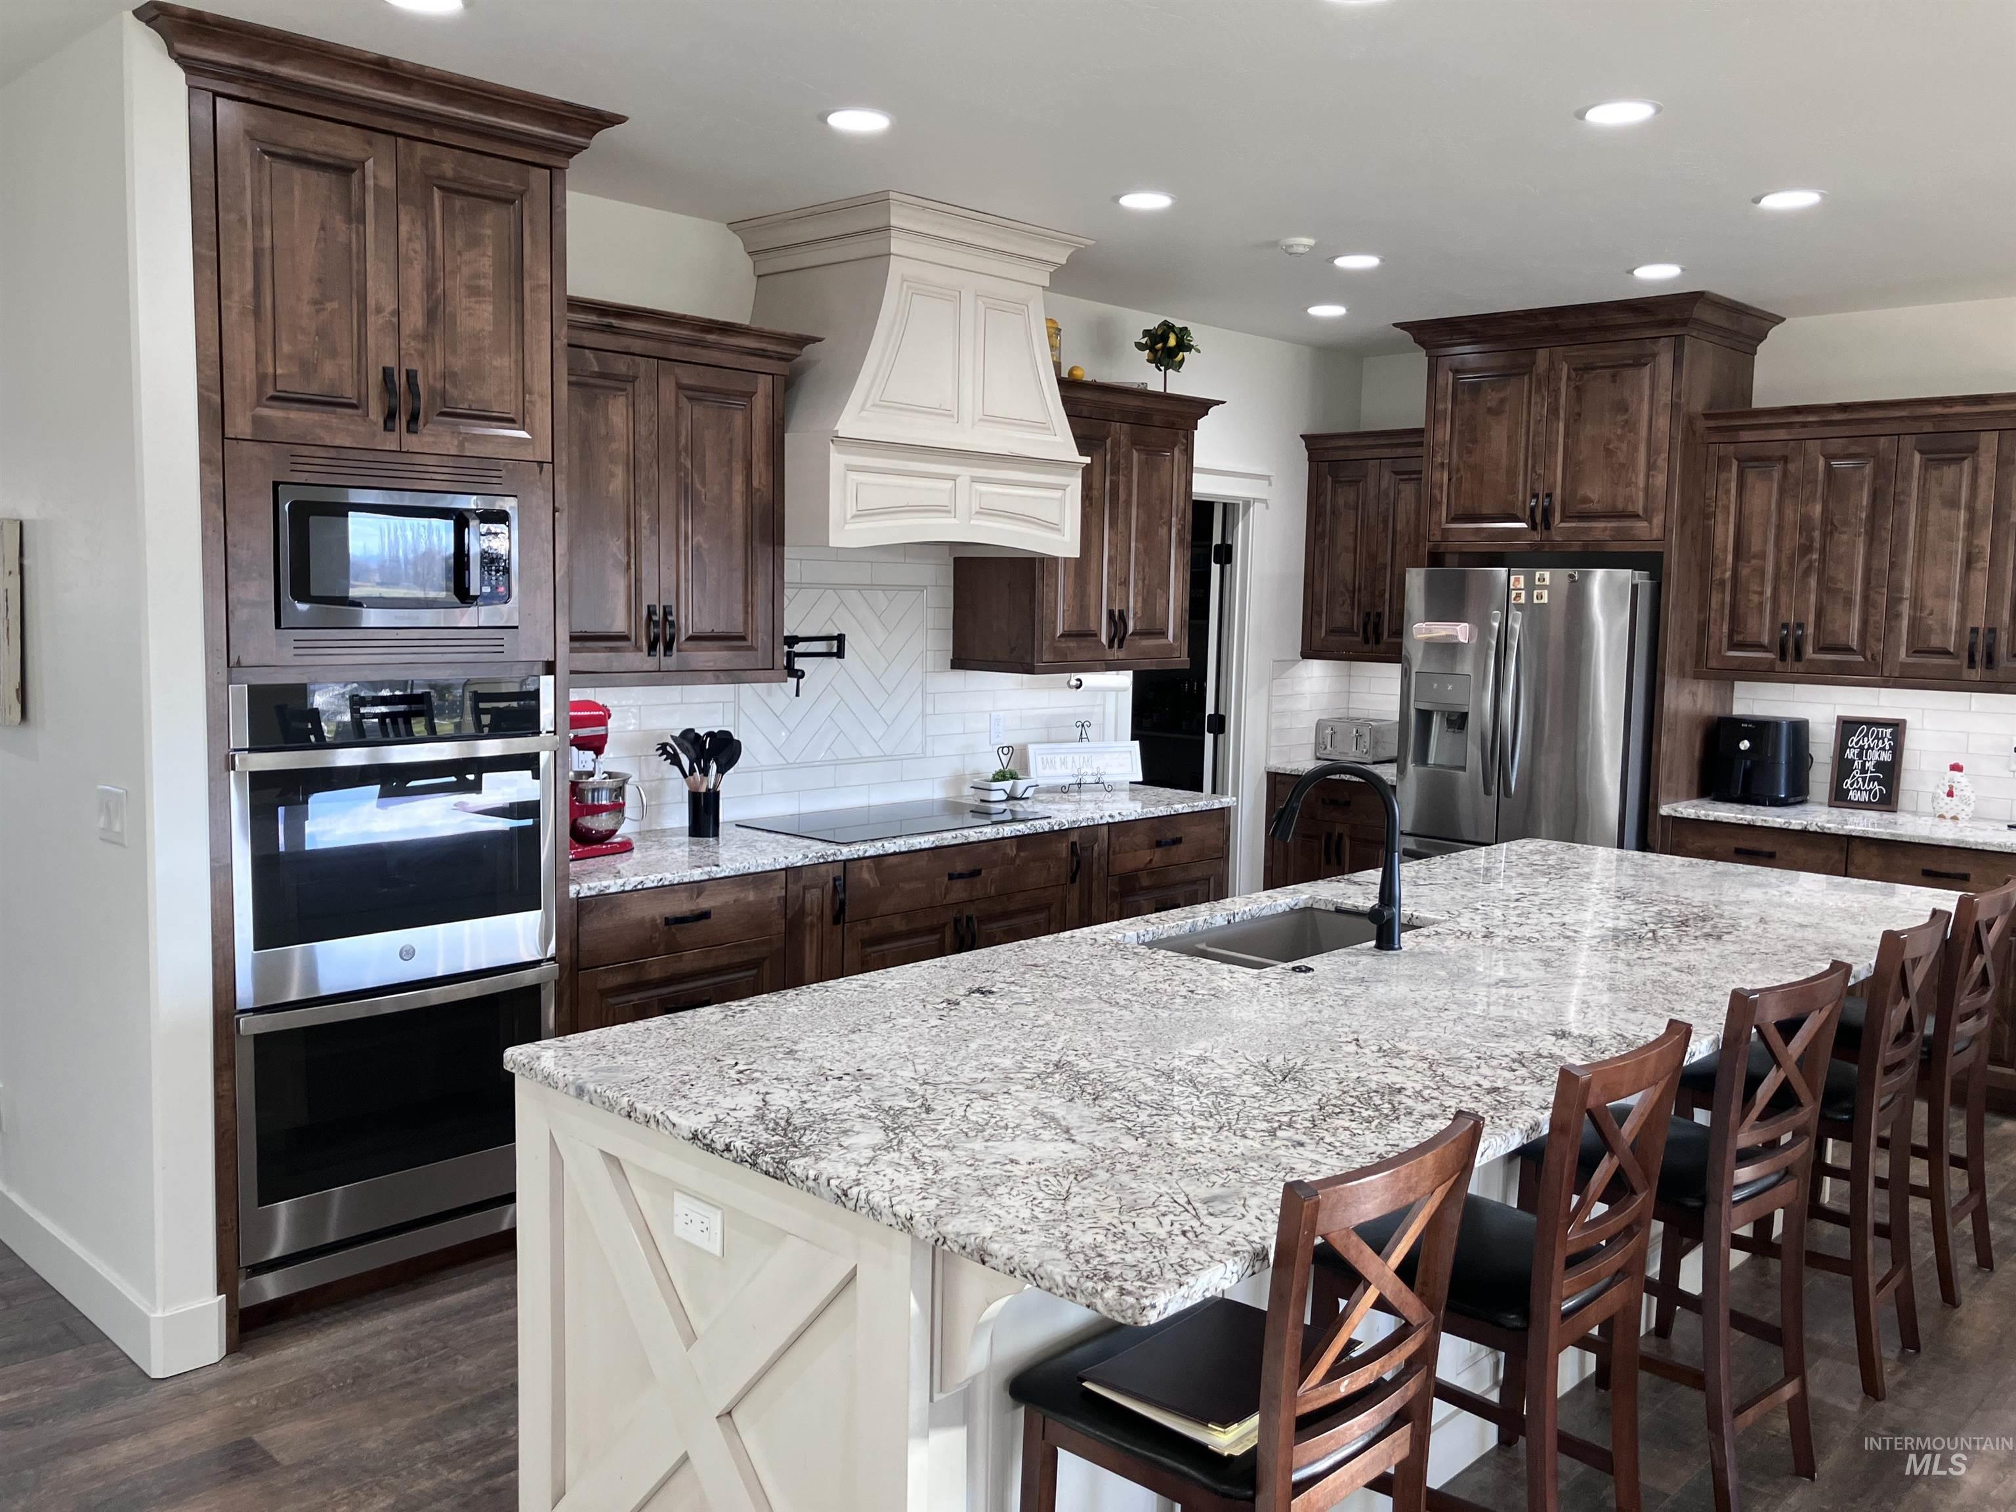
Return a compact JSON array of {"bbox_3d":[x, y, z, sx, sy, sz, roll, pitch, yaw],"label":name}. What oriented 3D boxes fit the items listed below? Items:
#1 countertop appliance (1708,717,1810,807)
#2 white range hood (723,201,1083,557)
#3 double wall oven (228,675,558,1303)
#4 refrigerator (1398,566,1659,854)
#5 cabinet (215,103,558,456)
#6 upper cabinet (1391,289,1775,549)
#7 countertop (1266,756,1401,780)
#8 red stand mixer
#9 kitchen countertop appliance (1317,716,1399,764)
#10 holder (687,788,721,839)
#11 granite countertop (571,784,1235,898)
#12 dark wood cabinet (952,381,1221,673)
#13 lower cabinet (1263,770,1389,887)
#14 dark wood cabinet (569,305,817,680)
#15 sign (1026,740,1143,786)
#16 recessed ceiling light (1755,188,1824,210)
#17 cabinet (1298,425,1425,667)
[{"bbox_3d":[2.842,0.017,6.197,0.275,0.318,0.315,6,8,44],"label":"countertop appliance"},{"bbox_3d":[-0.311,-1.136,5.136,0.705,0.991,1.100,6,8,44],"label":"white range hood"},{"bbox_3d":[-1.549,0.478,3.891,0.600,1.342,0.764,6,8,44],"label":"double wall oven"},{"bbox_3d":[2.183,0.152,6.540,0.915,1.786,0.875,6,7,43],"label":"refrigerator"},{"bbox_3d":[-1.542,-1.038,3.789,0.563,0.688,0.760,6,7,43],"label":"cabinet"},{"bbox_3d":[2.273,-1.255,6.477,1.227,0.905,0.815,6,7,43],"label":"upper cabinet"},{"bbox_3d":[1.637,0.069,7.269,0.790,0.035,0.689,6,7,43],"label":"countertop"},{"bbox_3d":[-1.177,0.059,4.566,0.262,0.422,0.372,4,6,31],"label":"red stand mixer"},{"bbox_3d":[1.620,-0.071,7.540,0.292,0.194,0.277,6,7,43],"label":"kitchen countertop appliance"},{"bbox_3d":[-0.919,0.170,4.928,0.099,0.142,0.099,1,5,0],"label":"holder"},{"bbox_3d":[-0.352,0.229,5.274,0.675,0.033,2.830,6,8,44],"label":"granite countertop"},{"bbox_3d":[0.295,-0.822,6.008,0.463,1.011,0.976,6,7,43],"label":"dark wood cabinet"},{"bbox_3d":[1.620,0.526,7.240,0.750,0.884,0.605,6,8,44],"label":"lower cabinet"},{"bbox_3d":[-1.056,-0.700,4.575,0.475,0.992,0.960,6,8,44],"label":"dark wood cabinet"},{"bbox_3d":[0.295,0.030,6.180,0.466,0.155,0.022,-1,-8,-24],"label":"sign"},{"bbox_3d":[2.203,-1.570,4.593,0.191,0.030,0.191,6,7,43],"label":"recessed ceiling light"},{"bbox_3d":[1.705,-0.908,7.152,0.740,0.986,0.445,6,8,44],"label":"cabinet"}]

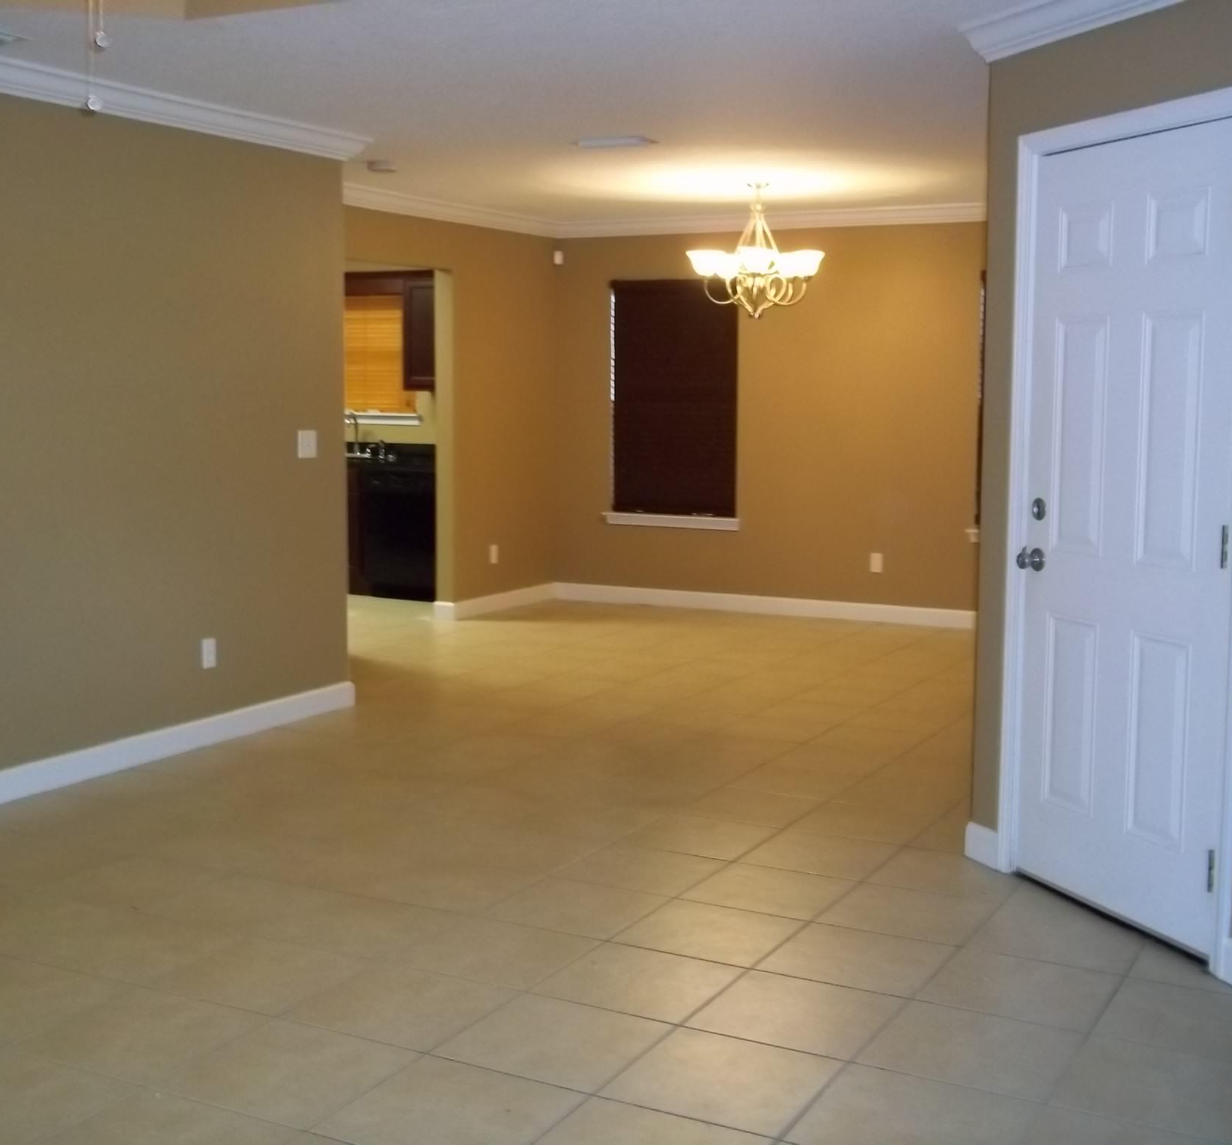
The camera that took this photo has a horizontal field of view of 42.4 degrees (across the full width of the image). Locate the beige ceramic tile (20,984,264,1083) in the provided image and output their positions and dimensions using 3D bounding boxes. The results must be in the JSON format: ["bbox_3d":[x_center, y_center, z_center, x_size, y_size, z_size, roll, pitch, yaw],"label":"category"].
[{"bbox_3d":[-1.031,1.010,3.474,0.385,0.012,0.385,4,7,28],"label":"beige ceramic tile"}]

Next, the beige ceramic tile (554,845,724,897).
[{"bbox_3d":[0.081,0.880,4.674,0.400,0.012,0.400,4,7,28],"label":"beige ceramic tile"}]

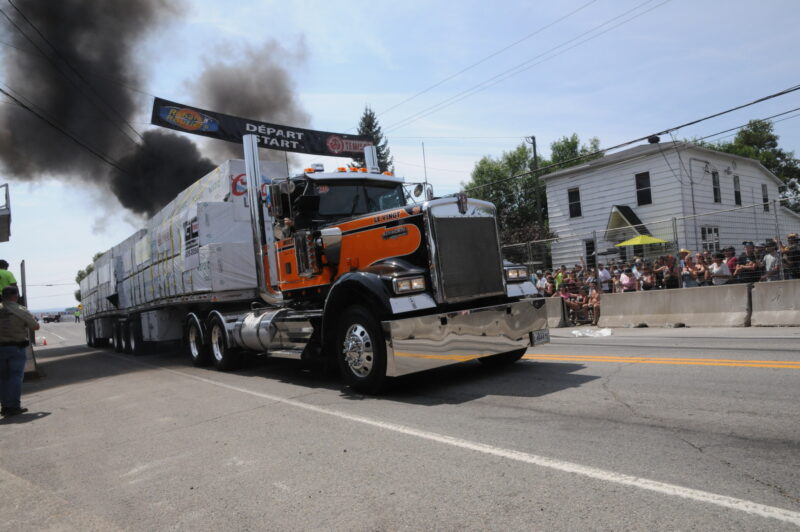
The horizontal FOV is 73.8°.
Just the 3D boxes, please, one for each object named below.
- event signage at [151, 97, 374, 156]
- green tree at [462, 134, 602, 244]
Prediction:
[{"bbox_3d":[-3.773,-4.078,16.381,7.140,1.020,0.080,-1,-4,-36],"label":"event signage"},{"bbox_3d":[9.154,-3.265,36.490,9.790,11.140,8.500,-4,-3,14],"label":"green tree"}]

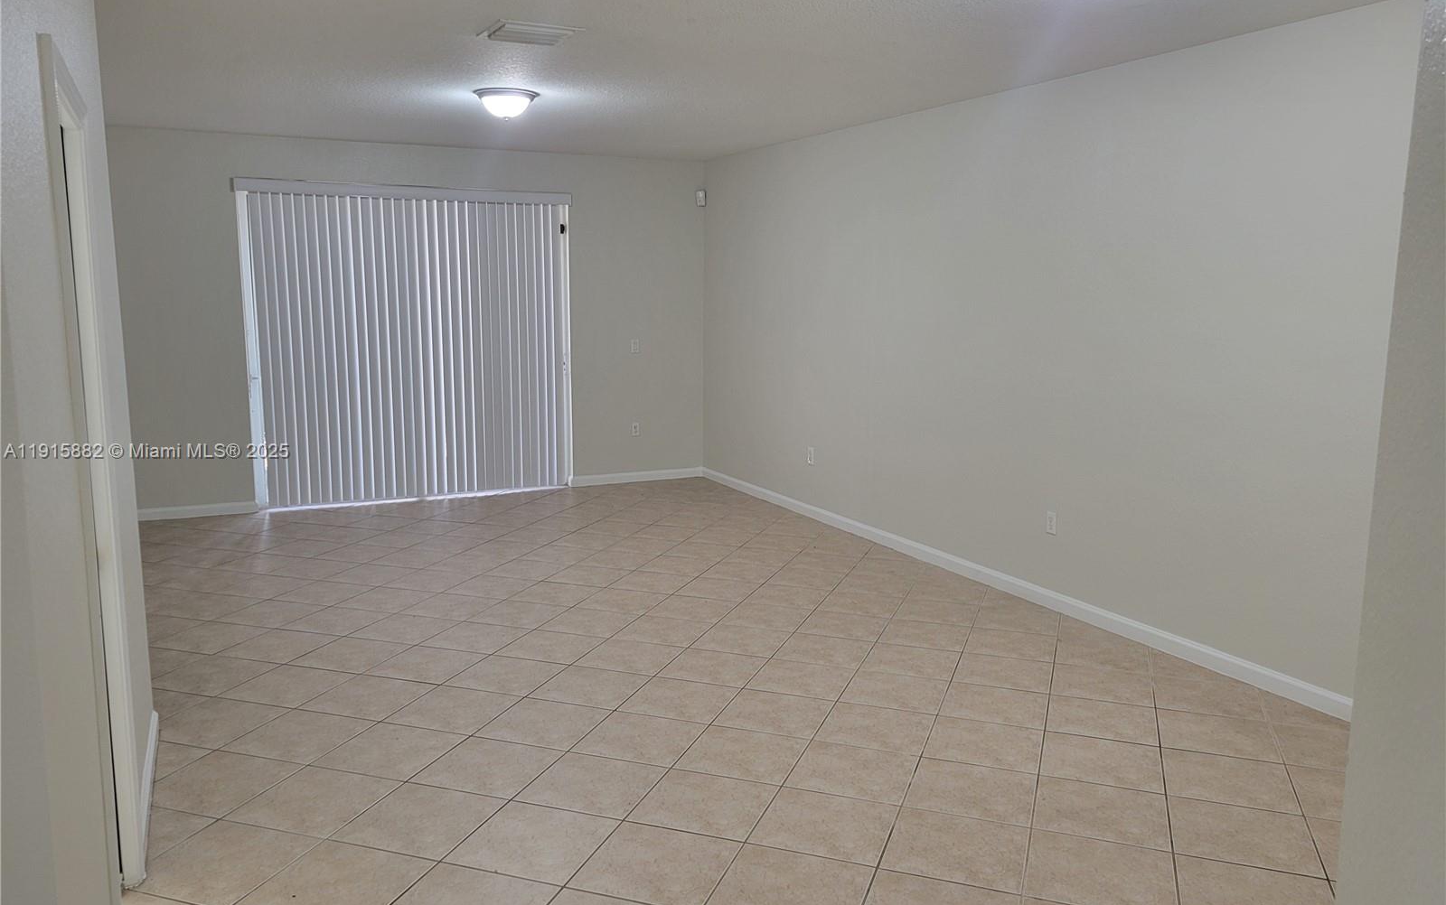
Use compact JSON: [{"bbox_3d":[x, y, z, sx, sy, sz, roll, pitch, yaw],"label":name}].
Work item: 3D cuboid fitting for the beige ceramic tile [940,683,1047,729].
[{"bbox_3d":[1.115,1.036,4.459,0.395,0.010,0.395,3,9,19],"label":"beige ceramic tile"}]

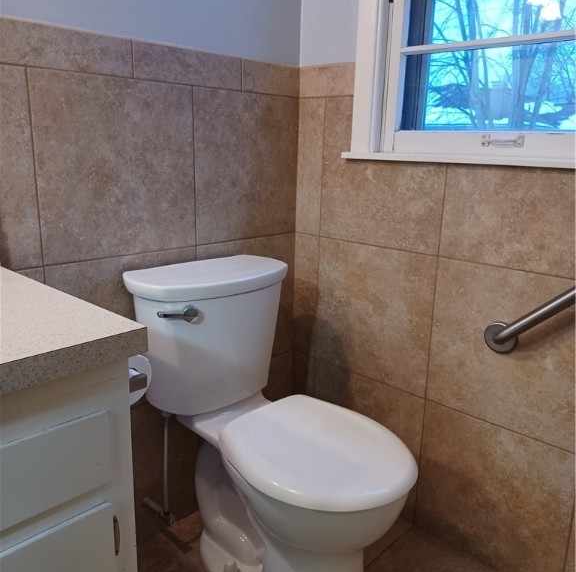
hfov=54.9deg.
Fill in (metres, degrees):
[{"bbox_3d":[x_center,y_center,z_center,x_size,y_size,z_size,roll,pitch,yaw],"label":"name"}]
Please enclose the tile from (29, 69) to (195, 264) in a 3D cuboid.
[{"bbox_3d":[-0.386,-0.273,1.295,0.011,0.400,0.400,14,19,42],"label":"tile"}]

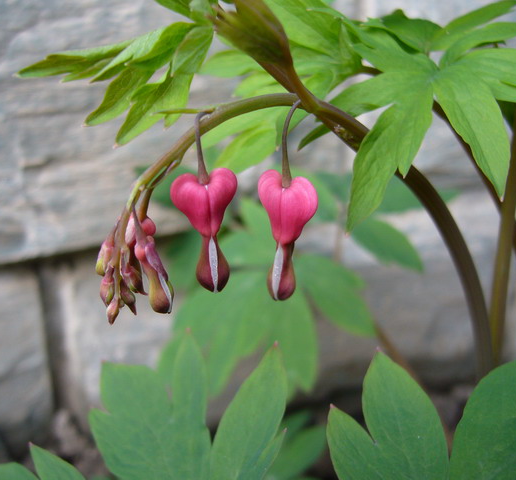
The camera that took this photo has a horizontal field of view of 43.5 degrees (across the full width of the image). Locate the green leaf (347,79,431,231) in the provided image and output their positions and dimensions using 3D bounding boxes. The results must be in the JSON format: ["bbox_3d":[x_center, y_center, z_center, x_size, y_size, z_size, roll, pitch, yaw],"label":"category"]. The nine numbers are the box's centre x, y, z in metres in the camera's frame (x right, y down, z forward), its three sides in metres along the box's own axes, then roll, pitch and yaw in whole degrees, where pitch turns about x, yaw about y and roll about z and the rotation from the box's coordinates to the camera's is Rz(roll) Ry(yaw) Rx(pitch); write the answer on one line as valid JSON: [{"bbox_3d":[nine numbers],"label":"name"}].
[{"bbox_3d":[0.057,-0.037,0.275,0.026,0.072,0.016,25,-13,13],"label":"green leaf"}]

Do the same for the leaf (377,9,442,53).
[{"bbox_3d":[0.072,-0.098,0.310,0.034,0.014,0.015,31,59,21],"label":"leaf"}]

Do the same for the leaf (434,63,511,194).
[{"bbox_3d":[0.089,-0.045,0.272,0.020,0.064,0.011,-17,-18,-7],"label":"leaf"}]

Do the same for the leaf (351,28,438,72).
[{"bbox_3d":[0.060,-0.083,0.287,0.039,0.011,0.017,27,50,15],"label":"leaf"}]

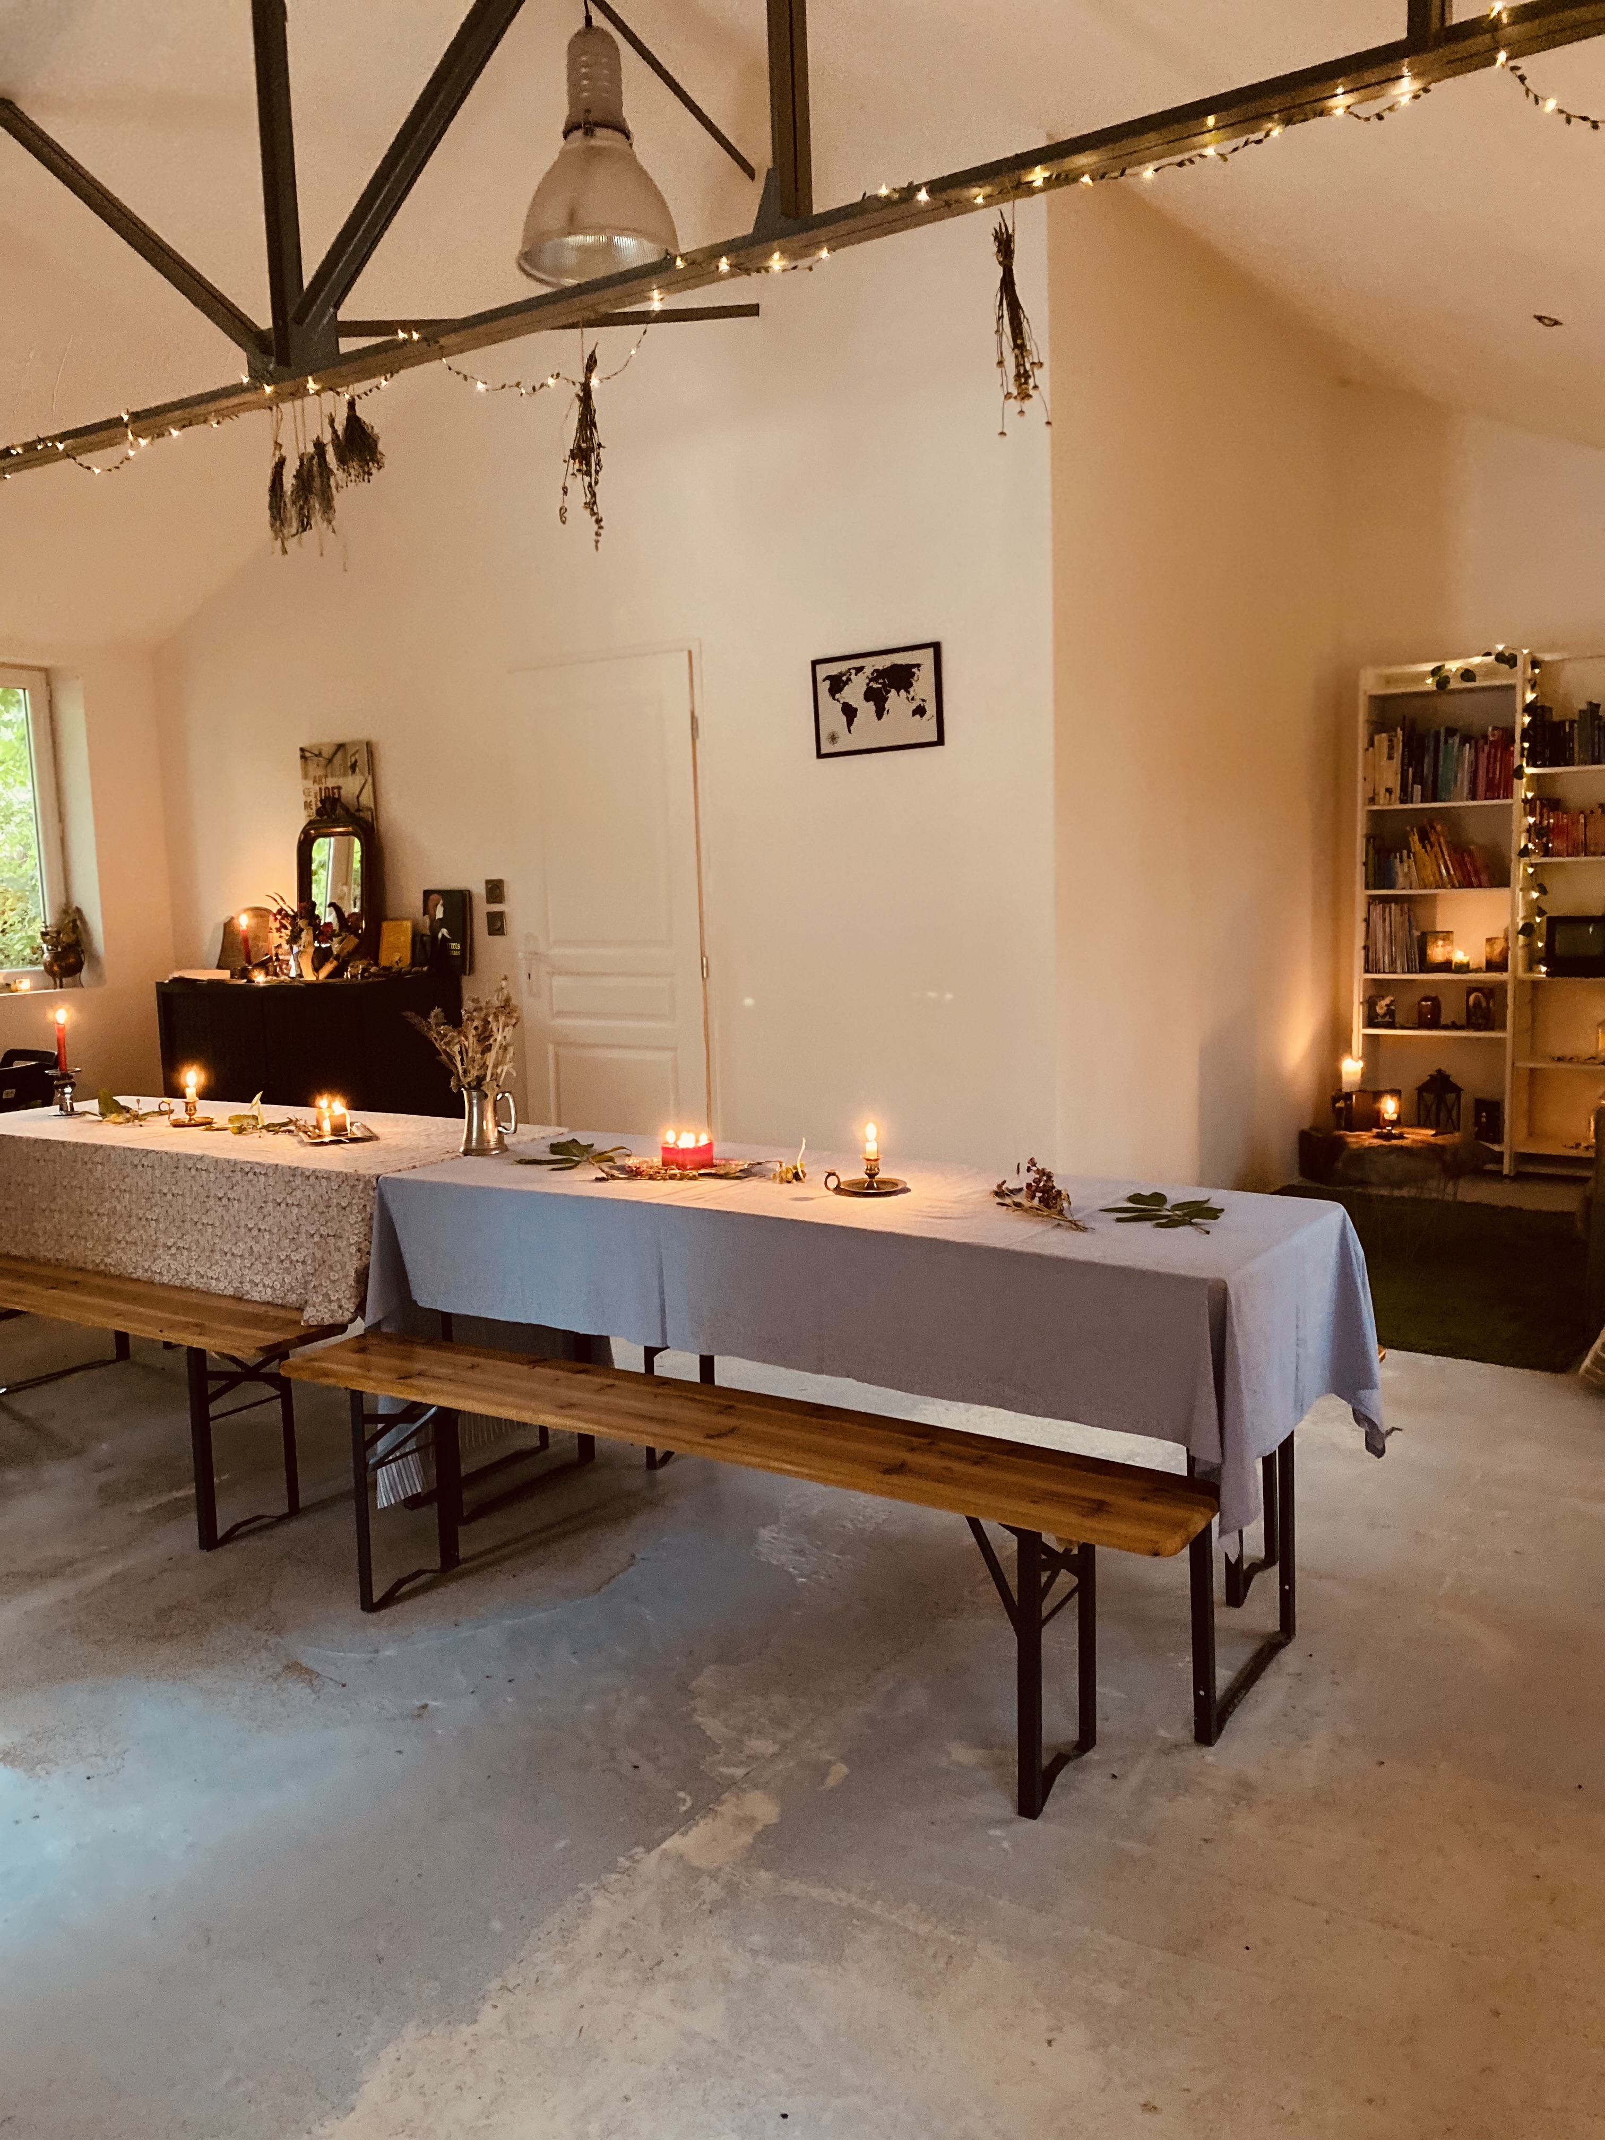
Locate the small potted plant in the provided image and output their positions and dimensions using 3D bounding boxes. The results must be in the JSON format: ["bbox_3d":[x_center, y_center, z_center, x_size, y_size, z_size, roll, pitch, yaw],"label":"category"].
[{"bbox_3d":[-2.963,-0.500,6.451,0.190,0.315,0.190,3,9,34],"label":"small potted plant"}]

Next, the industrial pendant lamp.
[{"bbox_3d":[-0.545,-2.424,4.179,0.415,0.619,0.415,-2,7,0],"label":"industrial pendant lamp"}]

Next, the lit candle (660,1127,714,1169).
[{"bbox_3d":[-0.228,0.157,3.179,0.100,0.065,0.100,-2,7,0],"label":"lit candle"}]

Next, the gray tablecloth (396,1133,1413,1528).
[{"bbox_3d":[0.044,0.600,3.070,1.800,0.770,0.610,3,9,34],"label":"gray tablecloth"}]

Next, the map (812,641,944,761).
[{"bbox_3d":[0.216,-1.084,4.741,0.447,0.293,0.020,3,9,34],"label":"map"}]

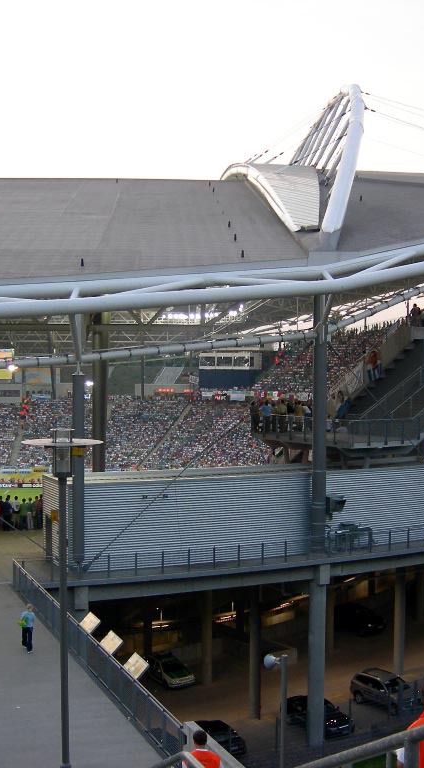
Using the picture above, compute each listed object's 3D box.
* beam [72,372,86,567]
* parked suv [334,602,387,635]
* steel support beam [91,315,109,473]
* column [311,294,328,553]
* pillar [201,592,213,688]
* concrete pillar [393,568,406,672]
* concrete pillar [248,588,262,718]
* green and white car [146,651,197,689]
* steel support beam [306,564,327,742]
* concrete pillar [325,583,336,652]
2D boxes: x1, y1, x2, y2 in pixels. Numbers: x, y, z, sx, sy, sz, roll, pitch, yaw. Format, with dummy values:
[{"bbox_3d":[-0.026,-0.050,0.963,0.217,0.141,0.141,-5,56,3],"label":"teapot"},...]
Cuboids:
[{"bbox_3d":[-6.342,4.047,50.700,0.600,9.280,0.600,0,2,-7],"label":"beam"},{"bbox_3d":[10.608,17.495,79.768,1.850,1.680,4.550,-2,3,-42],"label":"parked suv"},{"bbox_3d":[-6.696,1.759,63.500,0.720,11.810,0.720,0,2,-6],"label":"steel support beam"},{"bbox_3d":[5.603,2.007,55.500,0.700,13.342,0.700,1,2,6],"label":"column"},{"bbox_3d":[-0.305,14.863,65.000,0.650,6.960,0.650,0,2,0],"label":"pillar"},{"bbox_3d":[11.705,14.475,66.300,0.660,7.470,0.660,1,2,10],"label":"concrete pillar"},{"bbox_3d":[2.406,14.630,58.900,0.650,7.740,0.650,0,2,2],"label":"concrete pillar"},{"bbox_3d":[-2.601,16.870,63.478,1.760,1.460,4.500,-1,3,-24],"label":"green and white car"},{"bbox_3d":[5.310,13.842,53.700,0.850,8.880,0.850,0,2,6],"label":"steel support beam"},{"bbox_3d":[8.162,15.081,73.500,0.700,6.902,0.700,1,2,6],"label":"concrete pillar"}]

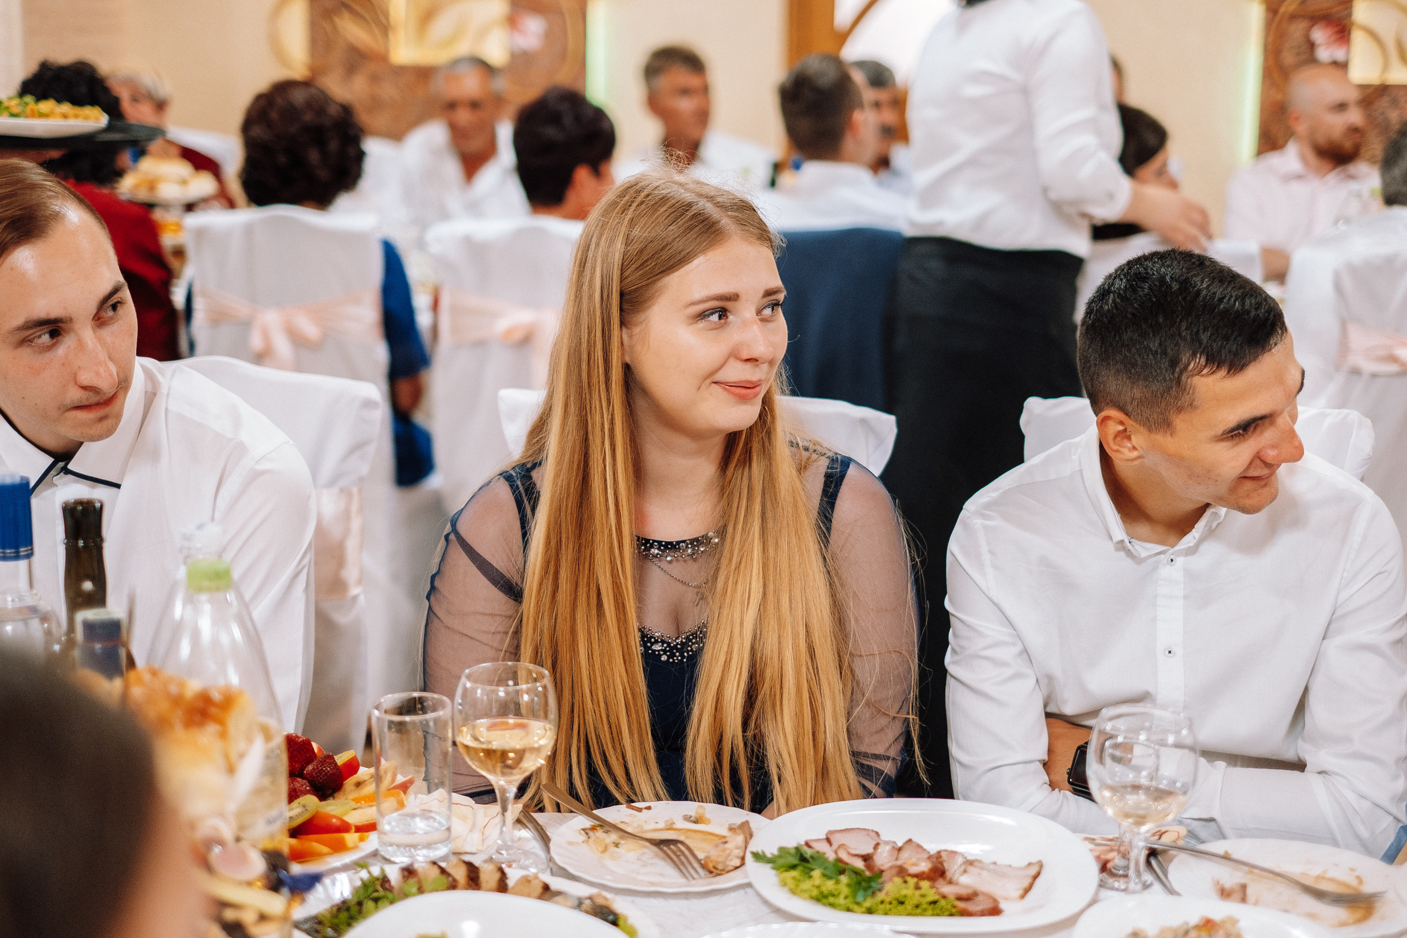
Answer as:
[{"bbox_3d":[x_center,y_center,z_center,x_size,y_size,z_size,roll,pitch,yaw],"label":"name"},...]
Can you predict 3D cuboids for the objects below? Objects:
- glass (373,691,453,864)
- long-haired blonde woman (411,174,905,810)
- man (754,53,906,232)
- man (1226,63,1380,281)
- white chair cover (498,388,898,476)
[{"bbox_3d":[-0.235,0.251,1.679,0.064,0.123,0.064,1,12,0],"label":"glass"},{"bbox_3d":[-0.033,0.391,1.814,0.460,1.250,0.680,0,12,-4],"label":"long-haired blonde woman"},{"bbox_3d":[0.258,-0.244,4.733,0.500,1.379,0.720,2,12,7],"label":"man"},{"bbox_3d":[1.598,-0.325,5.245,0.520,1.371,0.720,-2,12,-14],"label":"man"},{"bbox_3d":[-0.031,0.472,2.015,0.430,1.010,0.520,2,12,4],"label":"white chair cover"}]

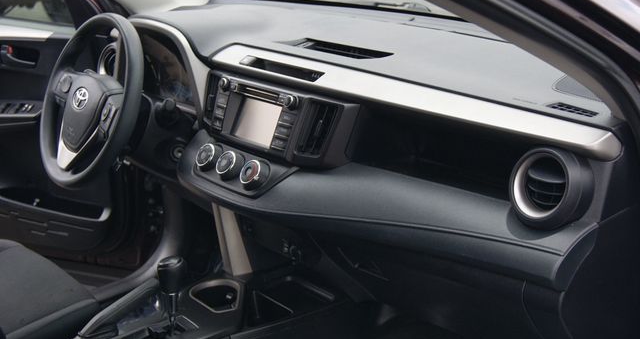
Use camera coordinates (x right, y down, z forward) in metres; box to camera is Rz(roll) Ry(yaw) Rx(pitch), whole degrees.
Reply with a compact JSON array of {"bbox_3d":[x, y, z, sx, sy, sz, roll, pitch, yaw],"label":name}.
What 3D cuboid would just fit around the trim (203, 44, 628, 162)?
[{"bbox_3d":[0.101,-0.134,1.490,0.085,0.050,0.890,-14,23,-40],"label":"trim"}]

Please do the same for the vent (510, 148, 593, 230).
[{"bbox_3d":[0.329,0.025,1.261,0.055,0.112,0.112,2,13,-38],"label":"vent"}]

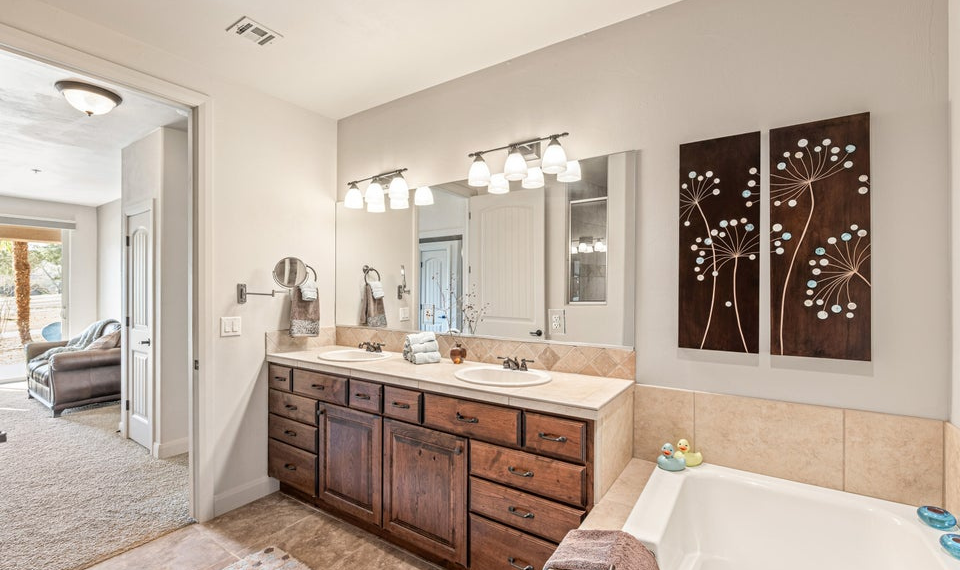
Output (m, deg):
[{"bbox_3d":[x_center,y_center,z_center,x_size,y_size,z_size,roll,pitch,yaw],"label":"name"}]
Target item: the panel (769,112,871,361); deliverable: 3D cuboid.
[{"bbox_3d":[1.310,-0.173,1.553,0.302,0.914,0.028,0,0,33],"label":"panel"}]

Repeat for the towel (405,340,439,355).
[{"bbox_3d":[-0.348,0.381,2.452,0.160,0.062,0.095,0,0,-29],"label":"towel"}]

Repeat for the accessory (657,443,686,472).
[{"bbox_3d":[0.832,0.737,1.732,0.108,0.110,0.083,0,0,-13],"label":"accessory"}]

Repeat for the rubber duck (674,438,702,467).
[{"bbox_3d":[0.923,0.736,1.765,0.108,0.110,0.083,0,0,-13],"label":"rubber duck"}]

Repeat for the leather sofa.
[{"bbox_3d":[-4.796,0.940,5.006,1.460,0.940,1.000,0,0,33],"label":"leather sofa"}]

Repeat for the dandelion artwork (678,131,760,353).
[{"bbox_3d":[1.032,-0.172,1.733,0.302,0.914,0.028,0,0,33],"label":"dandelion artwork"}]

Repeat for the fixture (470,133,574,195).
[{"bbox_3d":[0.209,-0.674,2.182,0.605,0.222,0.173,0,0,33],"label":"fixture"}]

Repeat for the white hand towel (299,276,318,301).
[{"bbox_3d":[-1.223,0.037,2.836,0.075,0.160,0.095,0,0,33],"label":"white hand towel"}]

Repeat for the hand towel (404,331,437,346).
[{"bbox_3d":[-0.359,0.323,2.471,0.155,0.062,0.075,0,0,-29],"label":"hand towel"}]

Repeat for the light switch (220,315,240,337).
[{"bbox_3d":[-1.559,0.263,2.501,0.010,0.121,0.118,0,0,33],"label":"light switch"}]

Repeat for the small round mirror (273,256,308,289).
[{"bbox_3d":[-1.235,-0.085,2.608,0.222,0.210,0.030,0,0,-15],"label":"small round mirror"}]

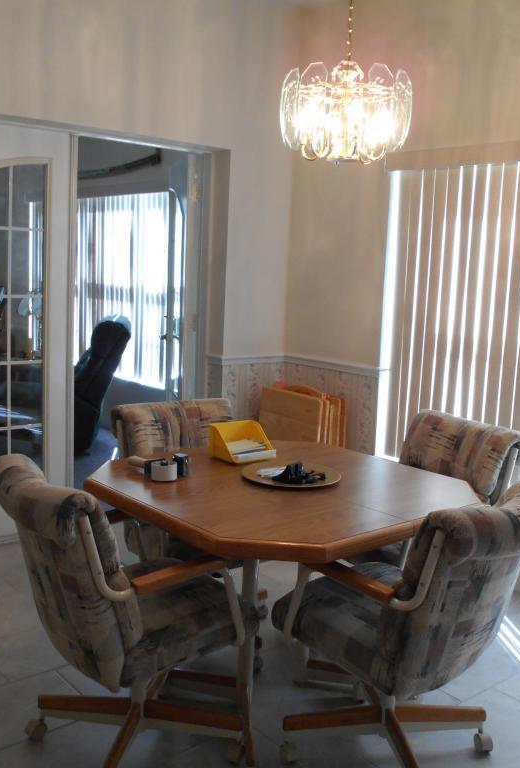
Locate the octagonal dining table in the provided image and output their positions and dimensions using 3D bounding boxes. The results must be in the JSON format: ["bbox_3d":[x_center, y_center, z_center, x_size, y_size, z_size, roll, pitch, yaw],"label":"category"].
[{"bbox_3d":[0.062,0.690,2.612,1.065,0.745,1.065,-5,11,-40],"label":"octagonal dining table"}]

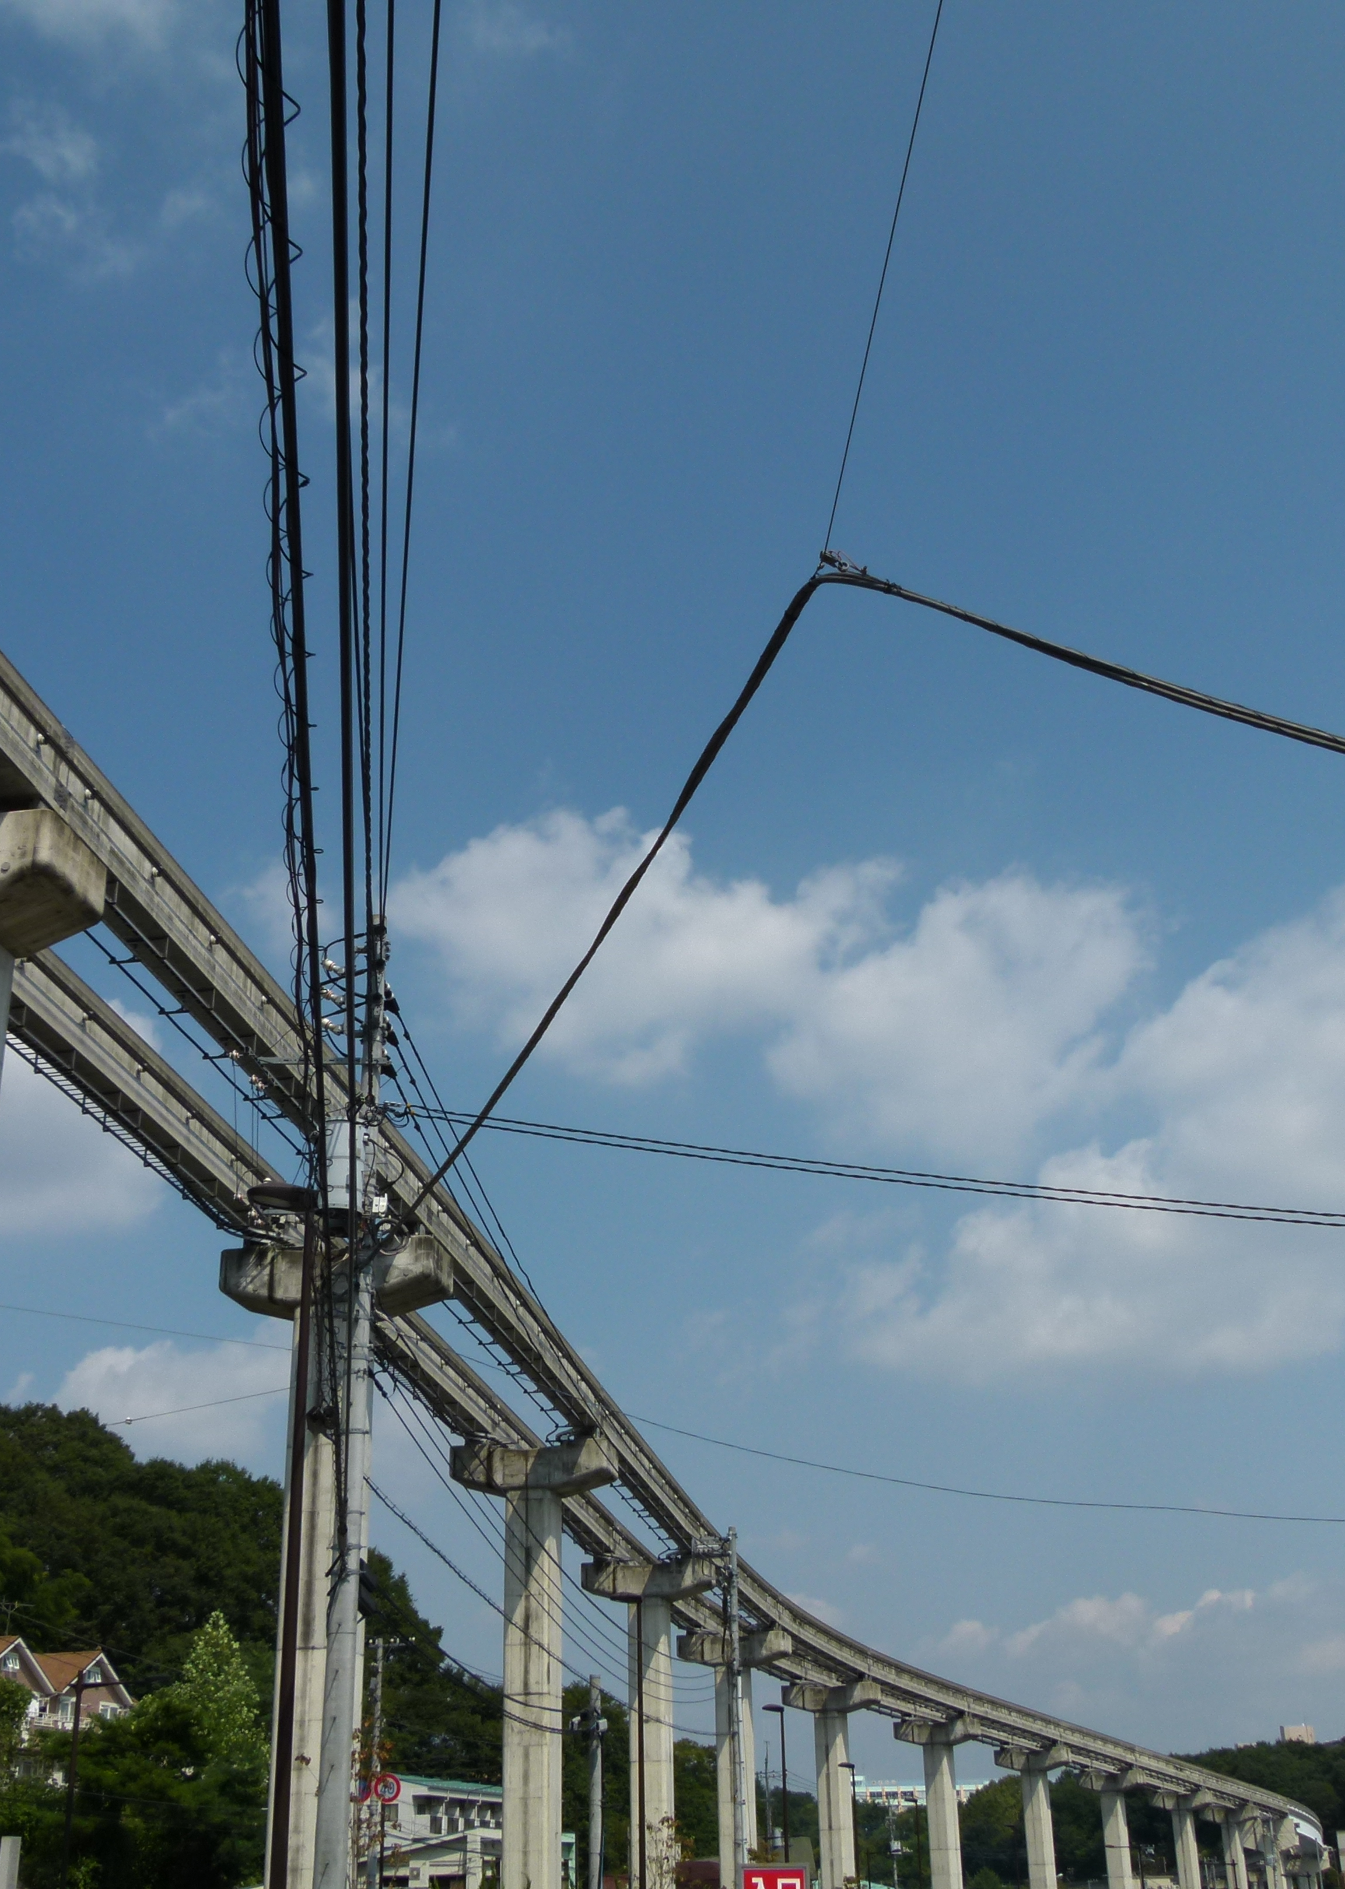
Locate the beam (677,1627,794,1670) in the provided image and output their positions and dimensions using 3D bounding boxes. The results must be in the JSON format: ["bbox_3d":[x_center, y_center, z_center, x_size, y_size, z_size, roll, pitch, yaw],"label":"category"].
[{"bbox_3d":[3.119,35.026,97.535,5.200,1.430,2.028,-8,-25,13],"label":"beam"}]

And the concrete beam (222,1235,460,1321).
[{"bbox_3d":[-7.905,8.044,46.467,5.200,1.430,2.028,-5,-25,8],"label":"concrete beam"}]

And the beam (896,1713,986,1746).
[{"bbox_3d":[17.729,52.680,131.050,5.200,1.430,2.028,-12,-27,22],"label":"beam"}]

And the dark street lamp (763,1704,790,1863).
[{"bbox_3d":[3.540,29.948,63.843,0.750,9.700,0.350,-6,-25,9],"label":"dark street lamp"}]

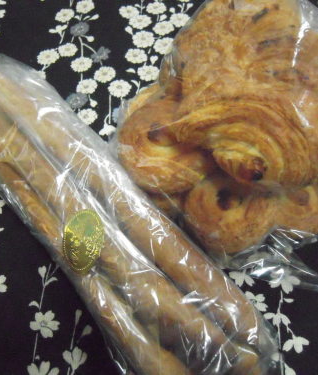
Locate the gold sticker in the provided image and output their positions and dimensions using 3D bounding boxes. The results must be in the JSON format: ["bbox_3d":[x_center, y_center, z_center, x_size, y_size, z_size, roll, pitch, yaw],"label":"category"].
[{"bbox_3d":[-0.057,0.042,0.311,0.033,0.003,0.050,0,80,12],"label":"gold sticker"}]

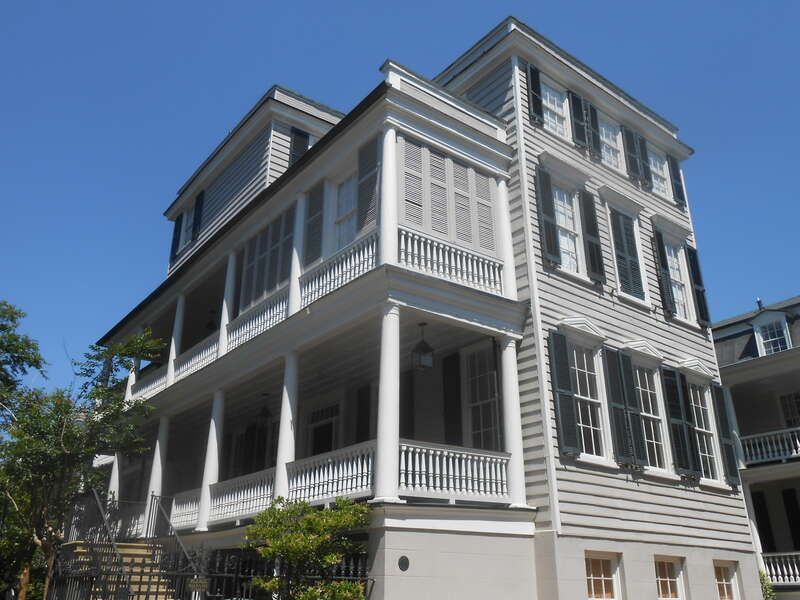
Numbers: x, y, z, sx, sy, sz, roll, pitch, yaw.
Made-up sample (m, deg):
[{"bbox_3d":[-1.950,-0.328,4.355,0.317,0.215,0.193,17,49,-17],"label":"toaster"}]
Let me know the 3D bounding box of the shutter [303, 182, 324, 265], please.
[{"bbox_3d":[-1.700,-1.467,13.748,0.050,1.925,0.693,18,-29,-35],"label":"shutter"}]

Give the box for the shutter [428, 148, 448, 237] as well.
[{"bbox_3d":[0.697,-1.895,12.568,0.555,1.782,0.050,16,-28,-32],"label":"shutter"}]

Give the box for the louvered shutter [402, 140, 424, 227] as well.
[{"bbox_3d":[0.254,-2.106,12.700,0.588,1.796,0.063,17,-29,-34],"label":"louvered shutter"}]

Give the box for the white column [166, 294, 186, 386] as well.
[{"bbox_3d":[-5.927,1.038,18.414,0.290,2.750,0.290,18,-29,-35],"label":"white column"}]

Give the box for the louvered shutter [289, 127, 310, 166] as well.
[{"bbox_3d":[-2.550,-3.731,17.685,0.609,1.417,0.126,17,-29,-34],"label":"louvered shutter"}]

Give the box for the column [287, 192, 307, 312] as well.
[{"bbox_3d":[-2.126,-0.939,14.426,0.273,2.761,0.273,0,-23,0],"label":"column"}]

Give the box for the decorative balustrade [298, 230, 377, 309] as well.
[{"bbox_3d":[-1.194,-0.494,12.934,0.147,0.798,2.730,17,-29,-34],"label":"decorative balustrade"}]

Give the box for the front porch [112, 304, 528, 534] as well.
[{"bbox_3d":[-3.219,4.012,16.347,3.255,3.255,13.923,17,-29,-34],"label":"front porch"}]

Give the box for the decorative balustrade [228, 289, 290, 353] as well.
[{"bbox_3d":[-3.001,0.462,14.687,0.120,0.847,2.857,18,-29,-35],"label":"decorative balustrade"}]

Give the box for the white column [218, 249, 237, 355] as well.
[{"bbox_3d":[-3.987,0.083,16.188,0.290,2.750,0.290,18,-29,-35],"label":"white column"}]

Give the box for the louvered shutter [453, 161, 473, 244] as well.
[{"bbox_3d":[1.217,-1.850,13.402,0.588,1.785,0.063,17,-29,-34],"label":"louvered shutter"}]

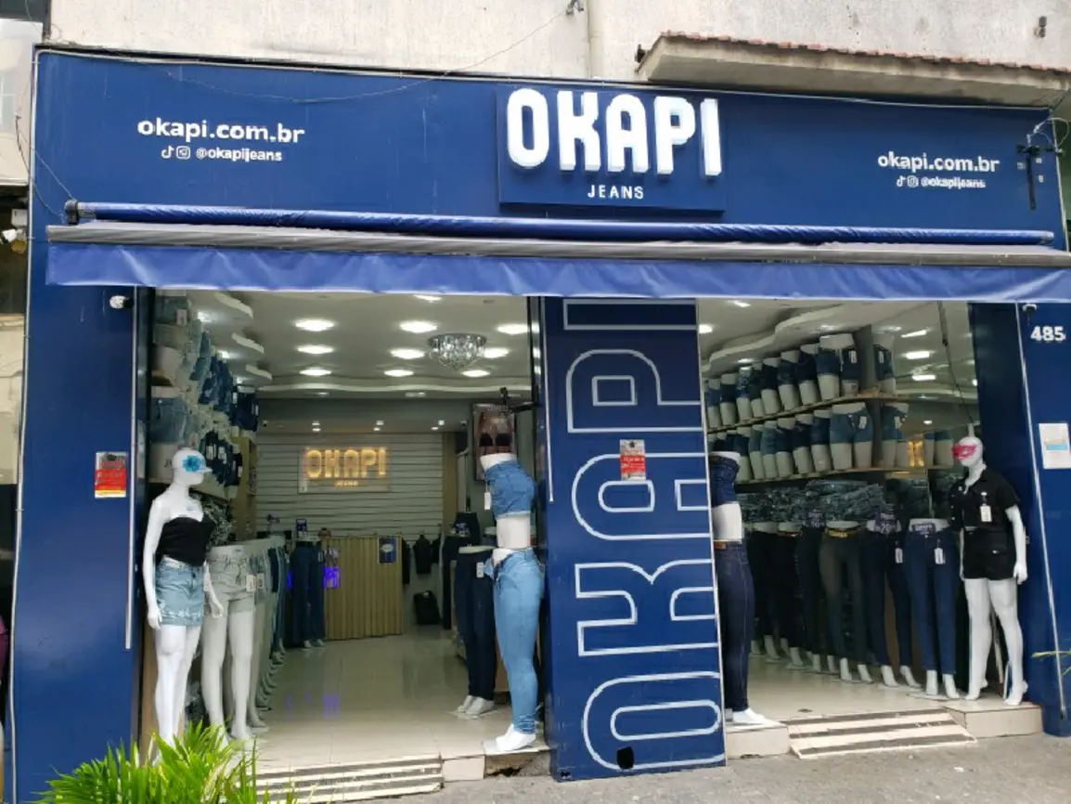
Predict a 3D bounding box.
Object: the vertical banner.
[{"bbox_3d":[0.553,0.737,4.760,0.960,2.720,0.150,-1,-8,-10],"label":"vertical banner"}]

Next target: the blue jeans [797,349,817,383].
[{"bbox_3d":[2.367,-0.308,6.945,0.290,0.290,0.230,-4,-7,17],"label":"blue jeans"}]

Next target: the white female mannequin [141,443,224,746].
[{"bbox_3d":[-2.060,1.168,4.761,0.320,1.790,0.450,-5,-7,23],"label":"white female mannequin"}]

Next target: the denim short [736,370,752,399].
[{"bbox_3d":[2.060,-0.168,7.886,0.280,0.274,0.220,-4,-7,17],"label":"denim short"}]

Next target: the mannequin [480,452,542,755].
[{"bbox_3d":[-0.153,1.130,4.720,0.320,1.680,0.330,3,-9,-32],"label":"mannequin"}]

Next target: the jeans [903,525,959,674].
[{"bbox_3d":[2.650,1.311,5.420,0.360,1.000,0.250,-3,-8,2],"label":"jeans"}]

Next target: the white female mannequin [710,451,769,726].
[{"bbox_3d":[1.211,1.145,5.022,0.350,1.620,0.350,-1,-7,-5],"label":"white female mannequin"}]

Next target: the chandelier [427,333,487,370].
[{"bbox_3d":[-0.664,-0.427,6.900,0.480,0.290,0.480,-2,-8,0],"label":"chandelier"}]

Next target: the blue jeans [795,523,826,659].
[{"bbox_3d":[2.177,1.499,6.450,0.330,1.000,0.240,-2,-8,-1],"label":"blue jeans"}]

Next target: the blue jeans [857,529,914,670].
[{"bbox_3d":[2.576,1.419,5.871,0.380,0.960,0.280,-3,-7,10],"label":"blue jeans"}]

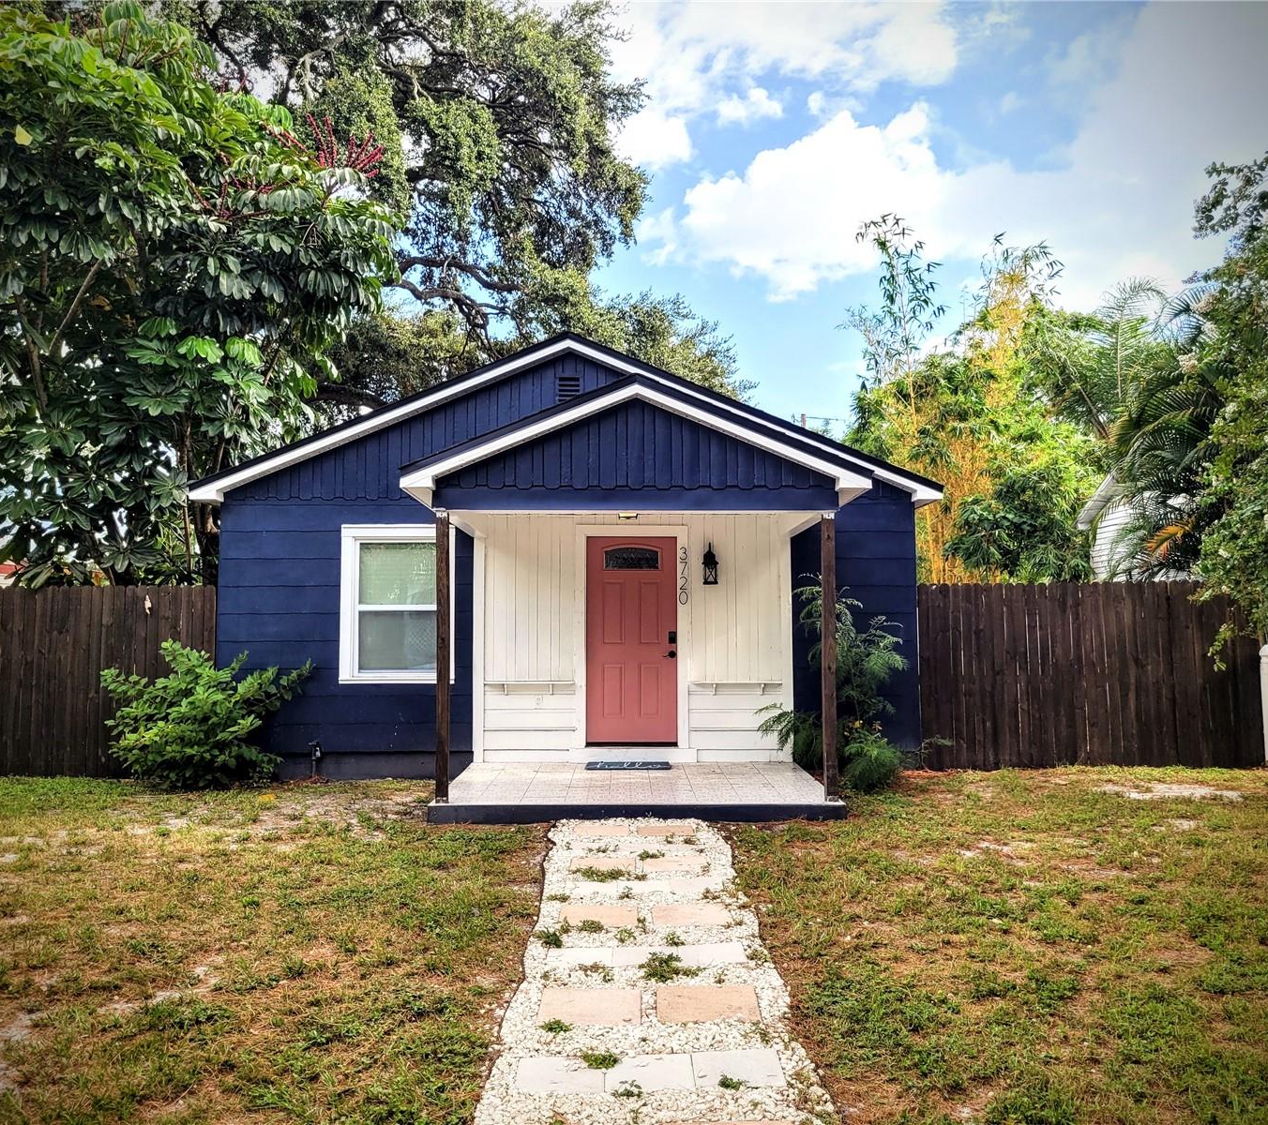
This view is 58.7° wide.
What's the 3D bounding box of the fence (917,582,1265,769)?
[{"bbox_3d":[4.575,1.137,11.285,3.450,1.860,0.100,0,-4,-1],"label":"fence"}]

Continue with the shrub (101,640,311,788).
[{"bbox_3d":[-3.954,1.405,10.430,1.920,1.370,1.450,0,-4,-1],"label":"shrub"}]

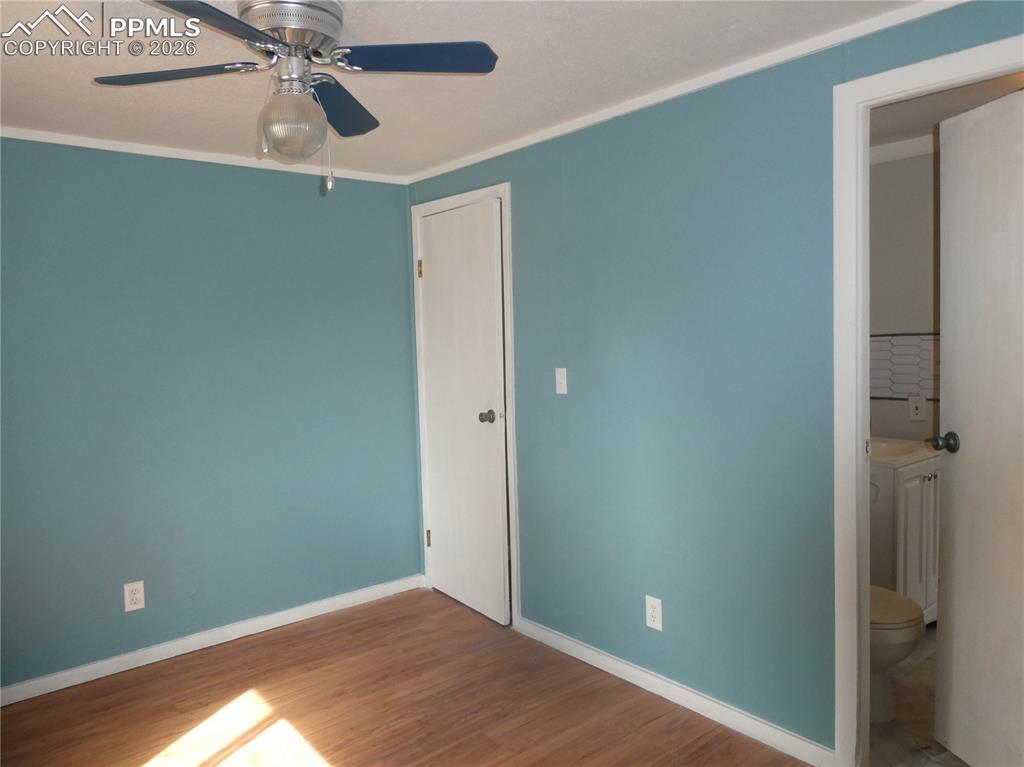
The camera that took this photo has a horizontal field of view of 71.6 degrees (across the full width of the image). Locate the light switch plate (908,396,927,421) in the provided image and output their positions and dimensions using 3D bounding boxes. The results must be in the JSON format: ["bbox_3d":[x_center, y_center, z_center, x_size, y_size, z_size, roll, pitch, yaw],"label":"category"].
[{"bbox_3d":[1.911,0.120,3.346,0.012,0.115,0.072,-5,5,-40],"label":"light switch plate"}]

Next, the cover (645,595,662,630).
[{"bbox_3d":[0.526,0.856,2.637,0.012,0.115,0.071,-5,5,-40],"label":"cover"}]

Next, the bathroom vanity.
[{"bbox_3d":[1.632,0.686,3.219,0.630,0.810,0.470,-5,5,-40],"label":"bathroom vanity"}]

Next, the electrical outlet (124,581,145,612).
[{"bbox_3d":[-1.579,0.894,2.974,0.071,0.115,0.012,-5,5,-40],"label":"electrical outlet"}]

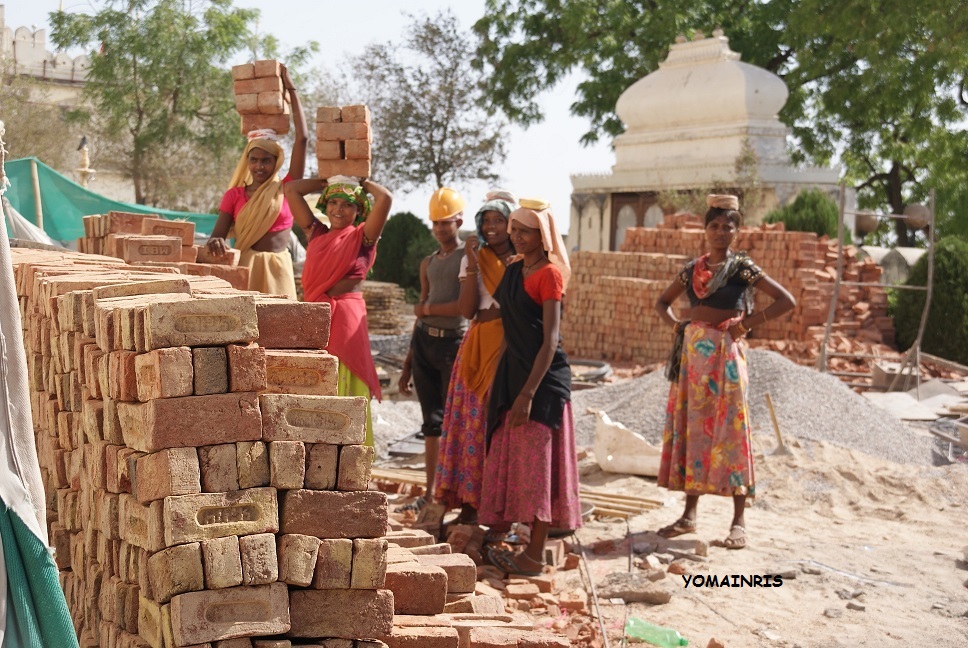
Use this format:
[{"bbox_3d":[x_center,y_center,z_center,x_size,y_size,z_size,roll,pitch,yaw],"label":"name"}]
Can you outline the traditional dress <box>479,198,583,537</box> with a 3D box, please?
[{"bbox_3d":[0.201,0.261,9.350,0.410,1.570,0.460,-2,4,-41],"label":"traditional dress"}]

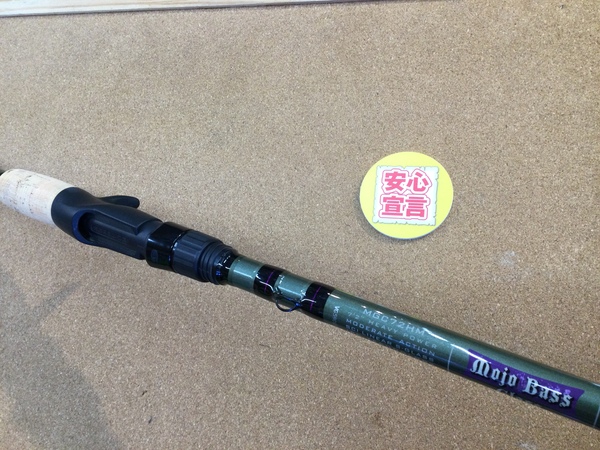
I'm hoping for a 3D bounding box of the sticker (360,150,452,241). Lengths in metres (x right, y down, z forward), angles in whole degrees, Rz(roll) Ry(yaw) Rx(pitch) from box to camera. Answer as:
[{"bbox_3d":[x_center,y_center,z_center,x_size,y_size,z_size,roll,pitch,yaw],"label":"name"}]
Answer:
[{"bbox_3d":[0.057,-0.016,0.291,0.050,0.003,0.050,3,75,15],"label":"sticker"}]

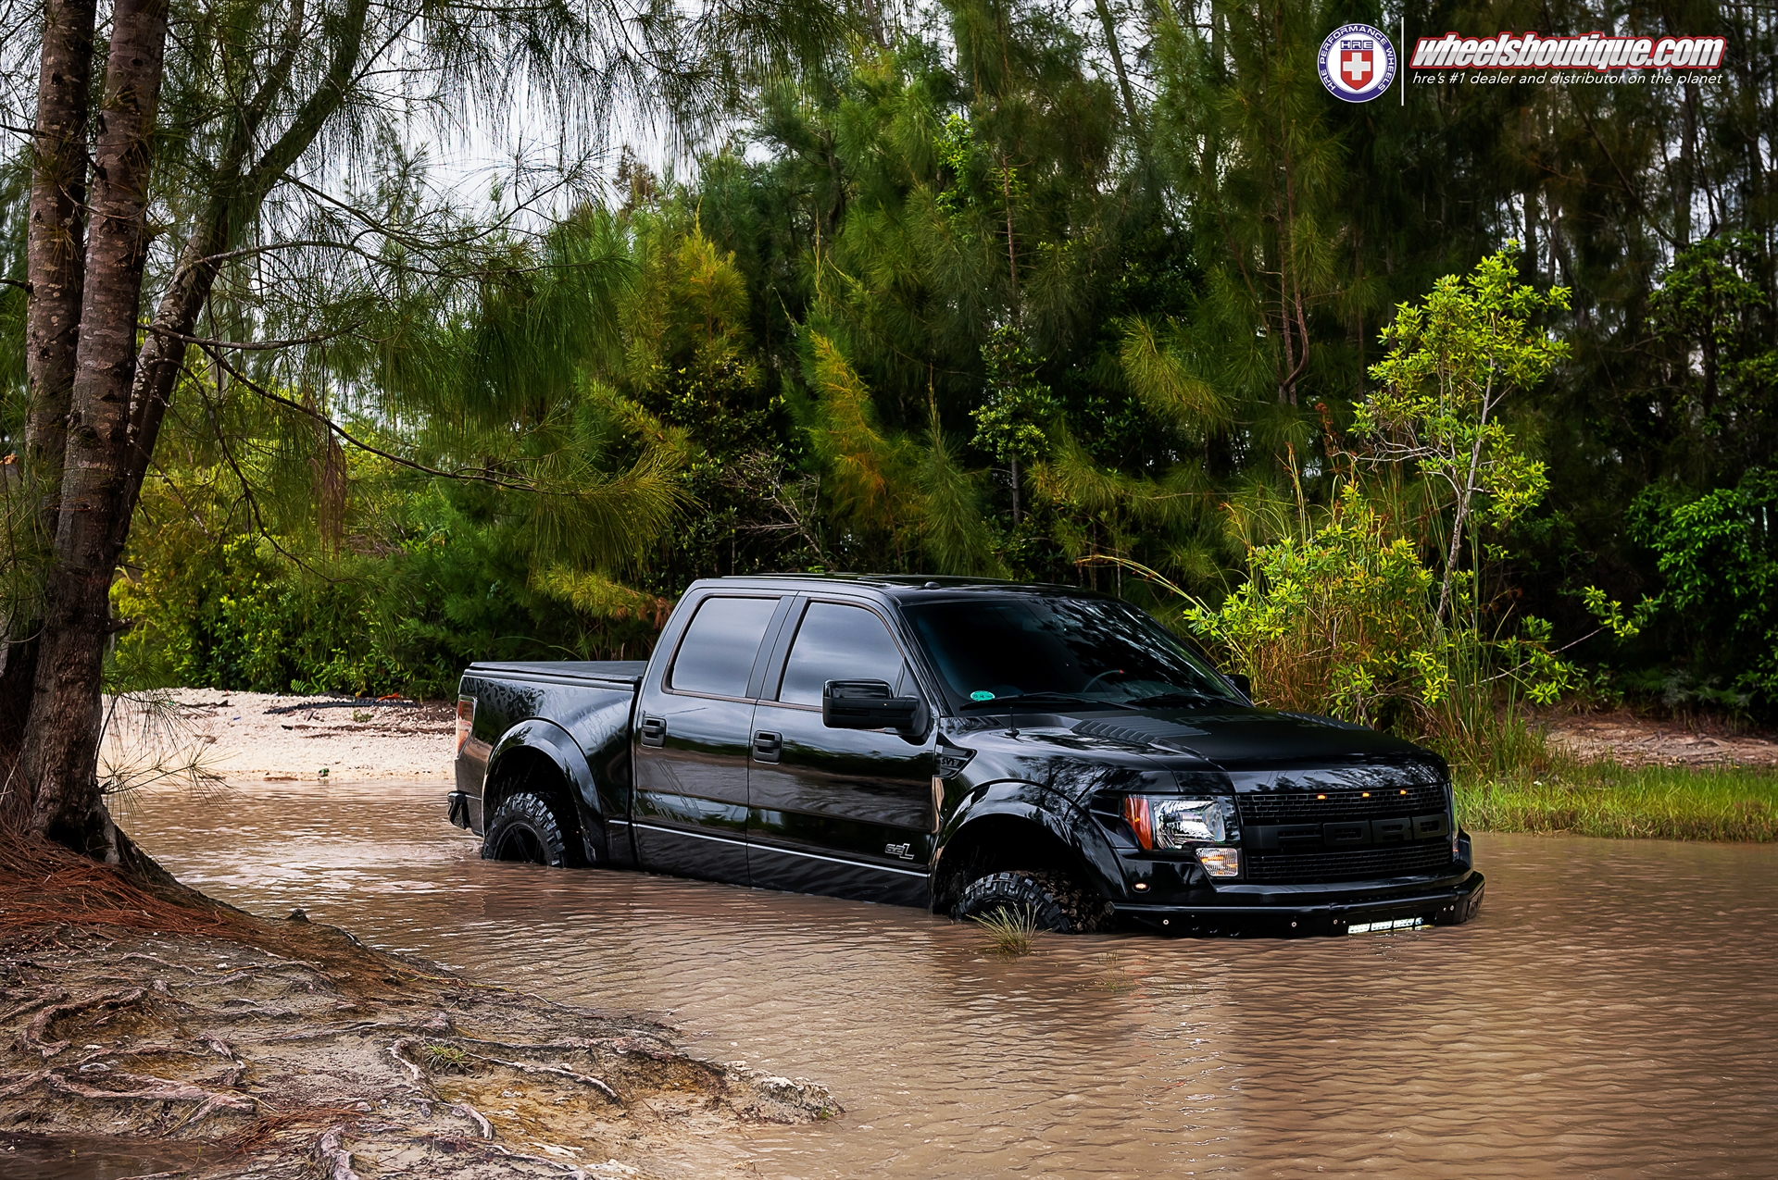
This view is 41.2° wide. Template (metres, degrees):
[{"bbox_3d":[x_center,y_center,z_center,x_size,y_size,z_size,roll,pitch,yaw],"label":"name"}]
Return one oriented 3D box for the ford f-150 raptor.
[{"bbox_3d":[0.093,0.926,11.455,2.220,2.010,5.880,0,1,-38],"label":"ford f-150 raptor"}]

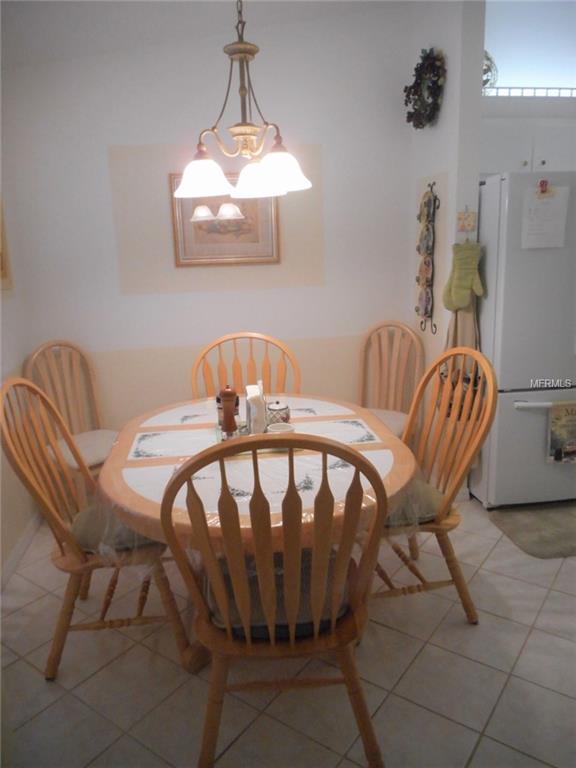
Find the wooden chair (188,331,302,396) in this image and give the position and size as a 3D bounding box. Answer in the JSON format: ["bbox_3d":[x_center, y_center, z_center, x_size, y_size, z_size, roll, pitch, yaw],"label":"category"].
[{"bbox_3d":[-0.198,0.285,2.819,0.550,1.025,0.602,-3,13,-3],"label":"wooden chair"}]

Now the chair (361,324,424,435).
[{"bbox_3d":[0.539,0.192,3.144,0.440,1.010,0.585,4,14,25],"label":"chair"}]

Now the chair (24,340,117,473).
[{"bbox_3d":[-1.074,0.288,2.995,0.566,1.010,0.440,9,17,42],"label":"chair"}]

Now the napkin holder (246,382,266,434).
[{"bbox_3d":[-0.129,0.095,2.119,0.068,0.165,0.130,-4,13,-7],"label":"napkin holder"}]

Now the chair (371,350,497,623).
[{"bbox_3d":[0.450,0.396,2.210,0.602,1.025,0.550,-6,13,-16],"label":"chair"}]

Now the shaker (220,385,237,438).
[{"bbox_3d":[-0.221,0.100,2.054,0.060,0.190,0.060,-2,13,0],"label":"shaker"}]

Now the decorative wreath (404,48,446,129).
[{"bbox_3d":[0.741,-1.608,3.020,0.110,0.400,0.390,-4,13,-8],"label":"decorative wreath"}]

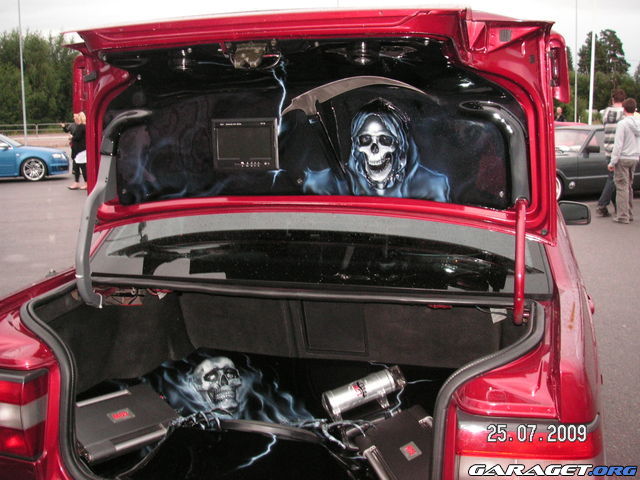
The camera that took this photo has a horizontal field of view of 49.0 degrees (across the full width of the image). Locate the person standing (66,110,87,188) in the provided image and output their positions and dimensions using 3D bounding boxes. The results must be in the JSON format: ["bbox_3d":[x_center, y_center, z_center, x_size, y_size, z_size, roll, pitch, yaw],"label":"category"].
[{"bbox_3d":[-5.267,-1.940,15.230,0.500,1.650,0.480,-1,10,0],"label":"person standing"}]

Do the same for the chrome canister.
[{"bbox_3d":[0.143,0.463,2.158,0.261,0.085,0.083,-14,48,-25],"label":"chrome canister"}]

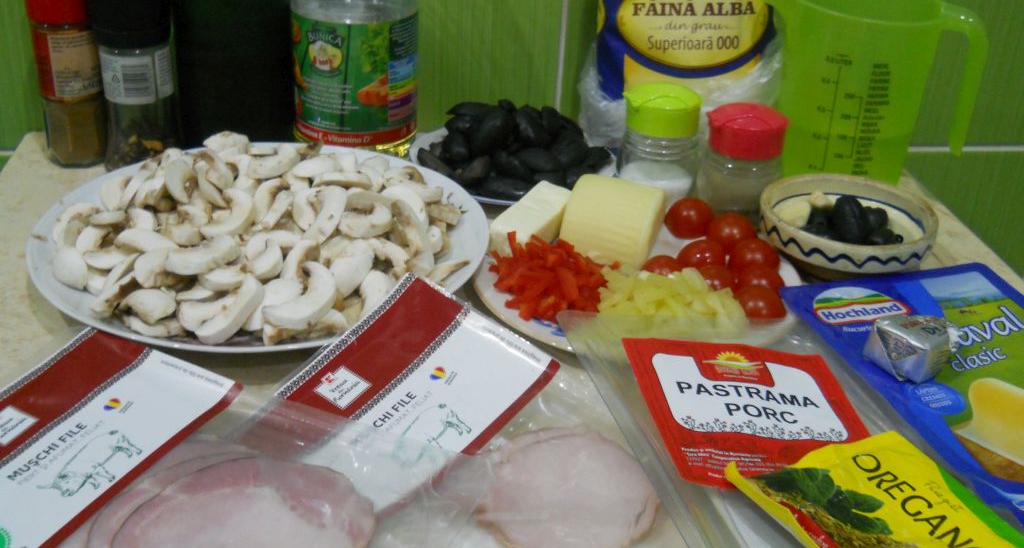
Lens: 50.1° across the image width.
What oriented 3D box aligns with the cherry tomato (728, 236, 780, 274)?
[{"bbox_3d":[0.125,-0.007,0.562,0.027,0.024,0.025,-1,30,-8],"label":"cherry tomato"}]

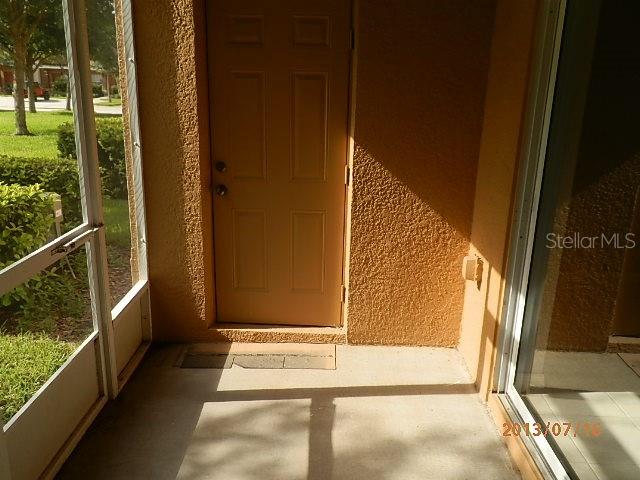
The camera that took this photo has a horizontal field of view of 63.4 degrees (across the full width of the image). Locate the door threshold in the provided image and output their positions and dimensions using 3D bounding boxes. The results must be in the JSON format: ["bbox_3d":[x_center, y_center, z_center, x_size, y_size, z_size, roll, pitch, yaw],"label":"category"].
[{"bbox_3d":[-0.271,0.603,3.313,0.874,0.088,0.105,1,14,-1],"label":"door threshold"}]

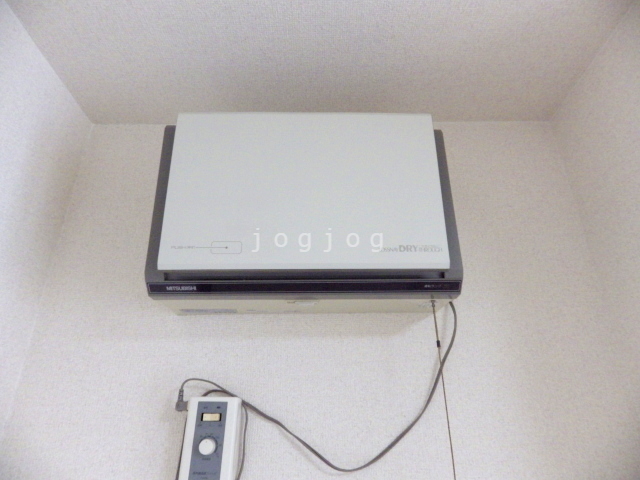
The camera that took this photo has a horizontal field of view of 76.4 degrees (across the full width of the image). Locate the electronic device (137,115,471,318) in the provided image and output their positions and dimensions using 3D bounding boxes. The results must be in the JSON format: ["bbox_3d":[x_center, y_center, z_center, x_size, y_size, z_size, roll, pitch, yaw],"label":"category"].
[{"bbox_3d":[-0.018,-0.031,0.535,0.370,0.233,0.126,0,-22,-2],"label":"electronic device"}]

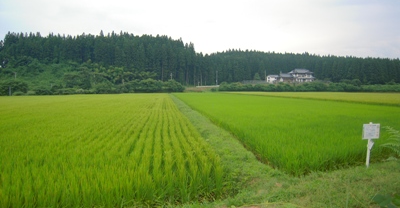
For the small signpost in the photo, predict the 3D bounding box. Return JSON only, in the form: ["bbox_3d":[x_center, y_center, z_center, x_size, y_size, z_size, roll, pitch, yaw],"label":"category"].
[{"bbox_3d":[4.427,1.062,8.400,0.550,1.170,0.090,2,2,-20],"label":"small signpost"}]

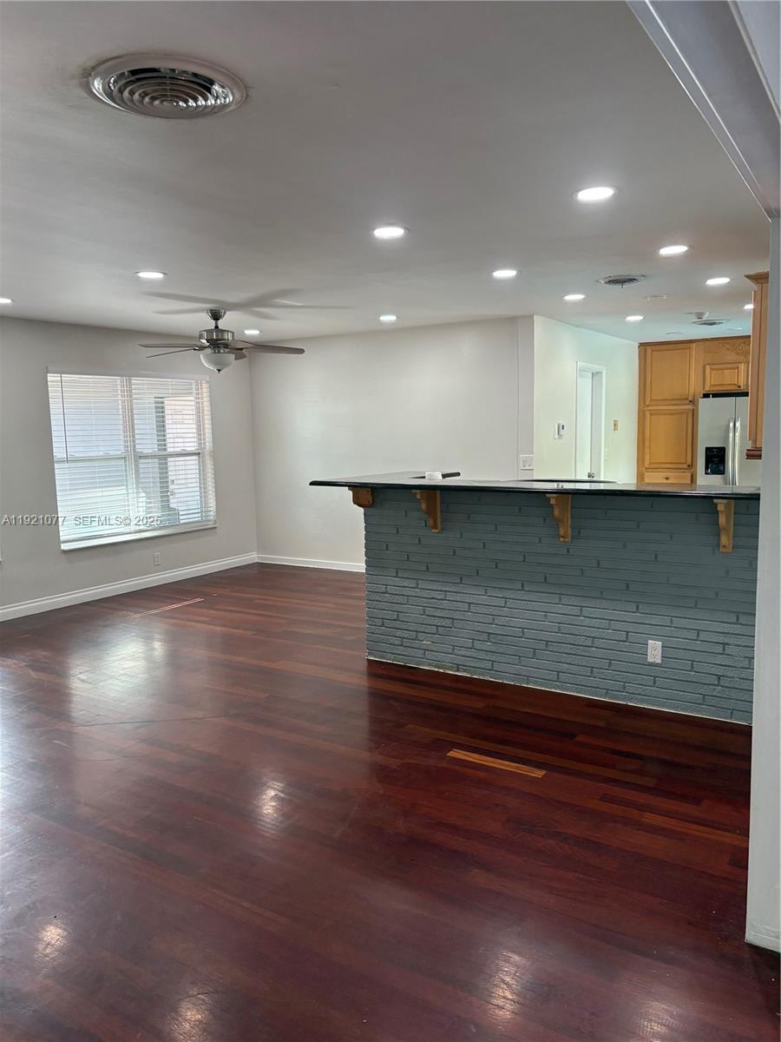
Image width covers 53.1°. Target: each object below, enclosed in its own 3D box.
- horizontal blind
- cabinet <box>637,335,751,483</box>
[{"bbox_3d":[-2.421,-0.603,7.546,0.128,1.552,1.872,3,8,33],"label":"horizontal blind"},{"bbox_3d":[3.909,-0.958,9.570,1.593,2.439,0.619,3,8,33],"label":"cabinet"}]

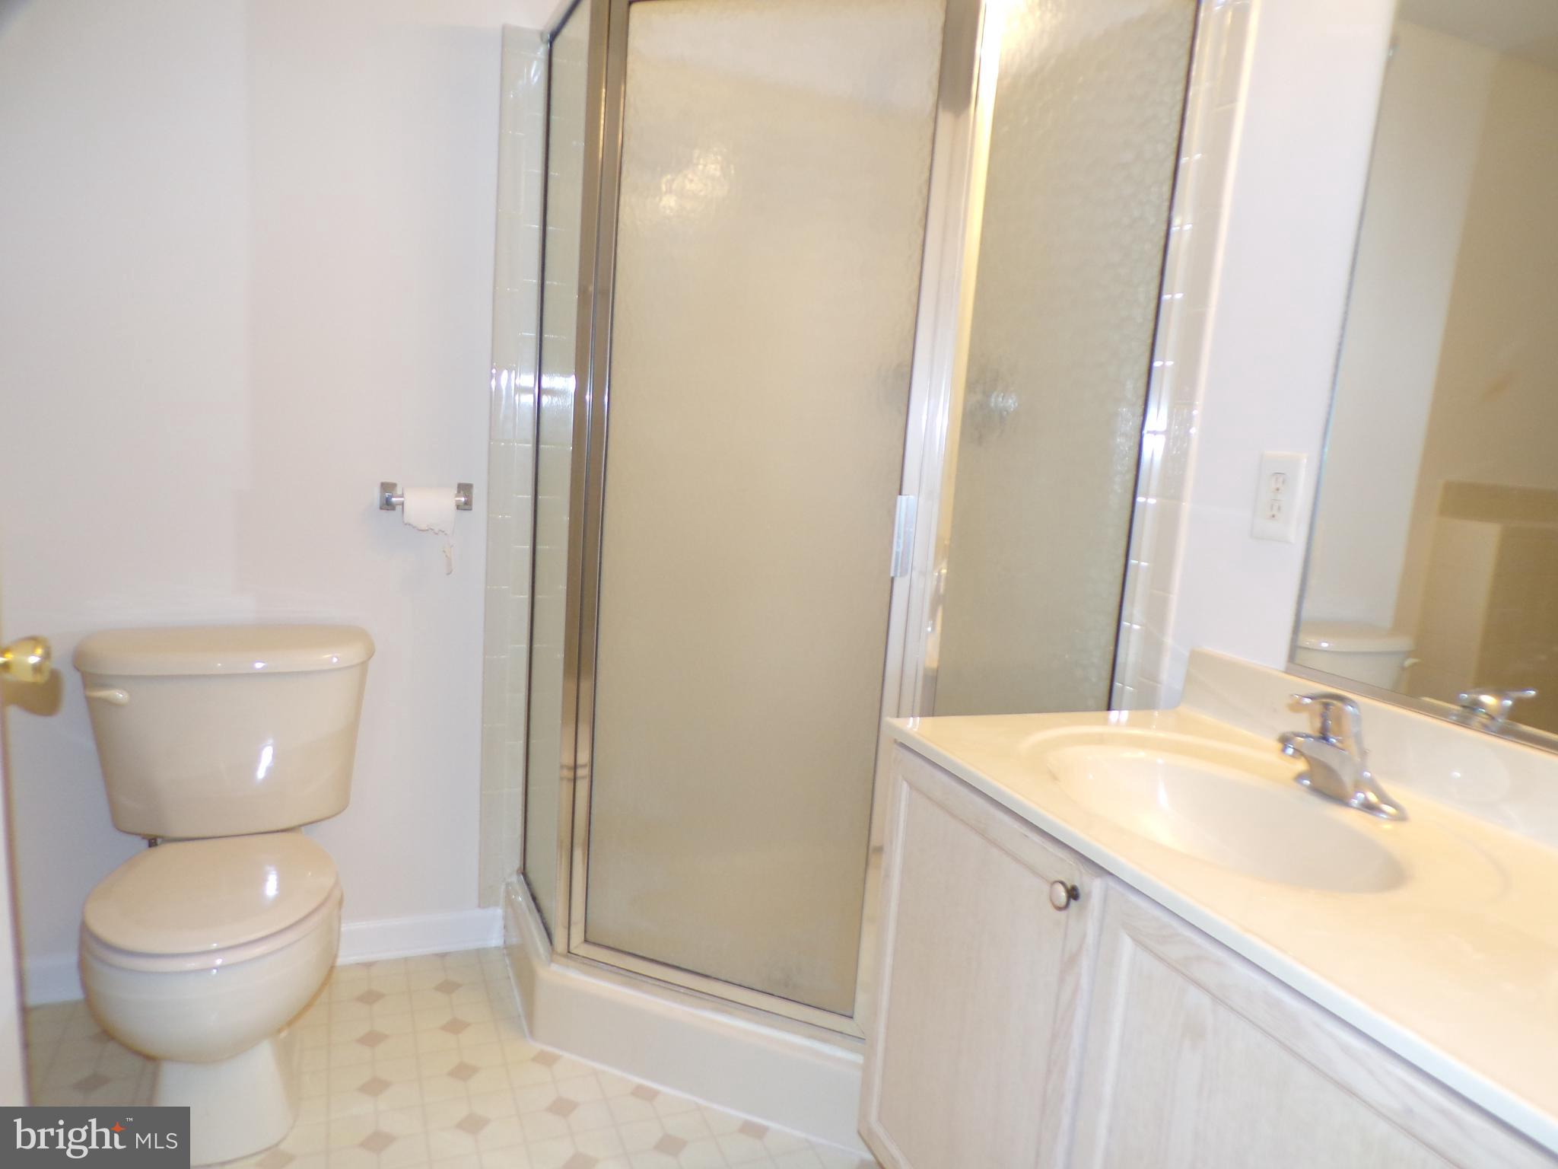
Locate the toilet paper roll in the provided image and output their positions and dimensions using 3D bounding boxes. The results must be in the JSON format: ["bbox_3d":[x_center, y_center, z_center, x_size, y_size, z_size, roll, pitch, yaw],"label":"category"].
[{"bbox_3d":[-0.702,-0.144,2.167,0.100,0.093,0.070,0,10,-23],"label":"toilet paper roll"}]

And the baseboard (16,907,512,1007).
[{"bbox_3d":[-1.058,0.772,2.264,0.937,0.088,0.017,0,10,-23],"label":"baseboard"}]

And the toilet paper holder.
[{"bbox_3d":[-0.712,-0.175,2.194,0.184,0.054,0.078,0,10,-23],"label":"toilet paper holder"}]

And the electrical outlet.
[{"bbox_3d":[0.726,-0.127,1.571,0.008,0.126,0.077,0,10,-23],"label":"electrical outlet"}]

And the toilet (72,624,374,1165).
[{"bbox_3d":[-0.965,0.506,1.871,0.503,0.750,0.675,0,10,-23],"label":"toilet"}]

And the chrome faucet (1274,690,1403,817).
[{"bbox_3d":[0.647,0.192,1.278,0.150,0.132,0.147,0,10,-23],"label":"chrome faucet"}]

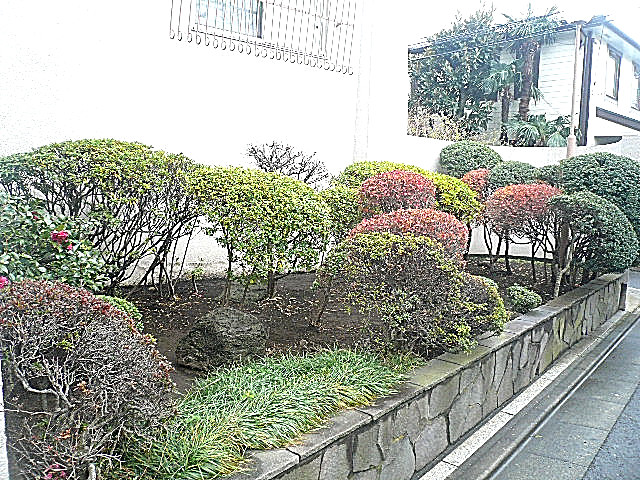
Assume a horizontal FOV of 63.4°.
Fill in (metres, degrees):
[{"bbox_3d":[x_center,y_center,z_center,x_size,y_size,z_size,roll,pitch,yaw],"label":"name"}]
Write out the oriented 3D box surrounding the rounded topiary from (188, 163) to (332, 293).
[{"bbox_3d":[-0.614,-0.099,5.349,1.418,1.313,1.250,3,5,-7],"label":"rounded topiary"}]

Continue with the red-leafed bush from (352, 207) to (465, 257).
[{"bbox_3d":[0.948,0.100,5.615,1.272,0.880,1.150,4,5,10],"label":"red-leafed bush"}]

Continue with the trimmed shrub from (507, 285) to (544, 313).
[{"bbox_3d":[2.134,0.595,5.399,0.376,0.224,0.370,5,6,22],"label":"trimmed shrub"}]

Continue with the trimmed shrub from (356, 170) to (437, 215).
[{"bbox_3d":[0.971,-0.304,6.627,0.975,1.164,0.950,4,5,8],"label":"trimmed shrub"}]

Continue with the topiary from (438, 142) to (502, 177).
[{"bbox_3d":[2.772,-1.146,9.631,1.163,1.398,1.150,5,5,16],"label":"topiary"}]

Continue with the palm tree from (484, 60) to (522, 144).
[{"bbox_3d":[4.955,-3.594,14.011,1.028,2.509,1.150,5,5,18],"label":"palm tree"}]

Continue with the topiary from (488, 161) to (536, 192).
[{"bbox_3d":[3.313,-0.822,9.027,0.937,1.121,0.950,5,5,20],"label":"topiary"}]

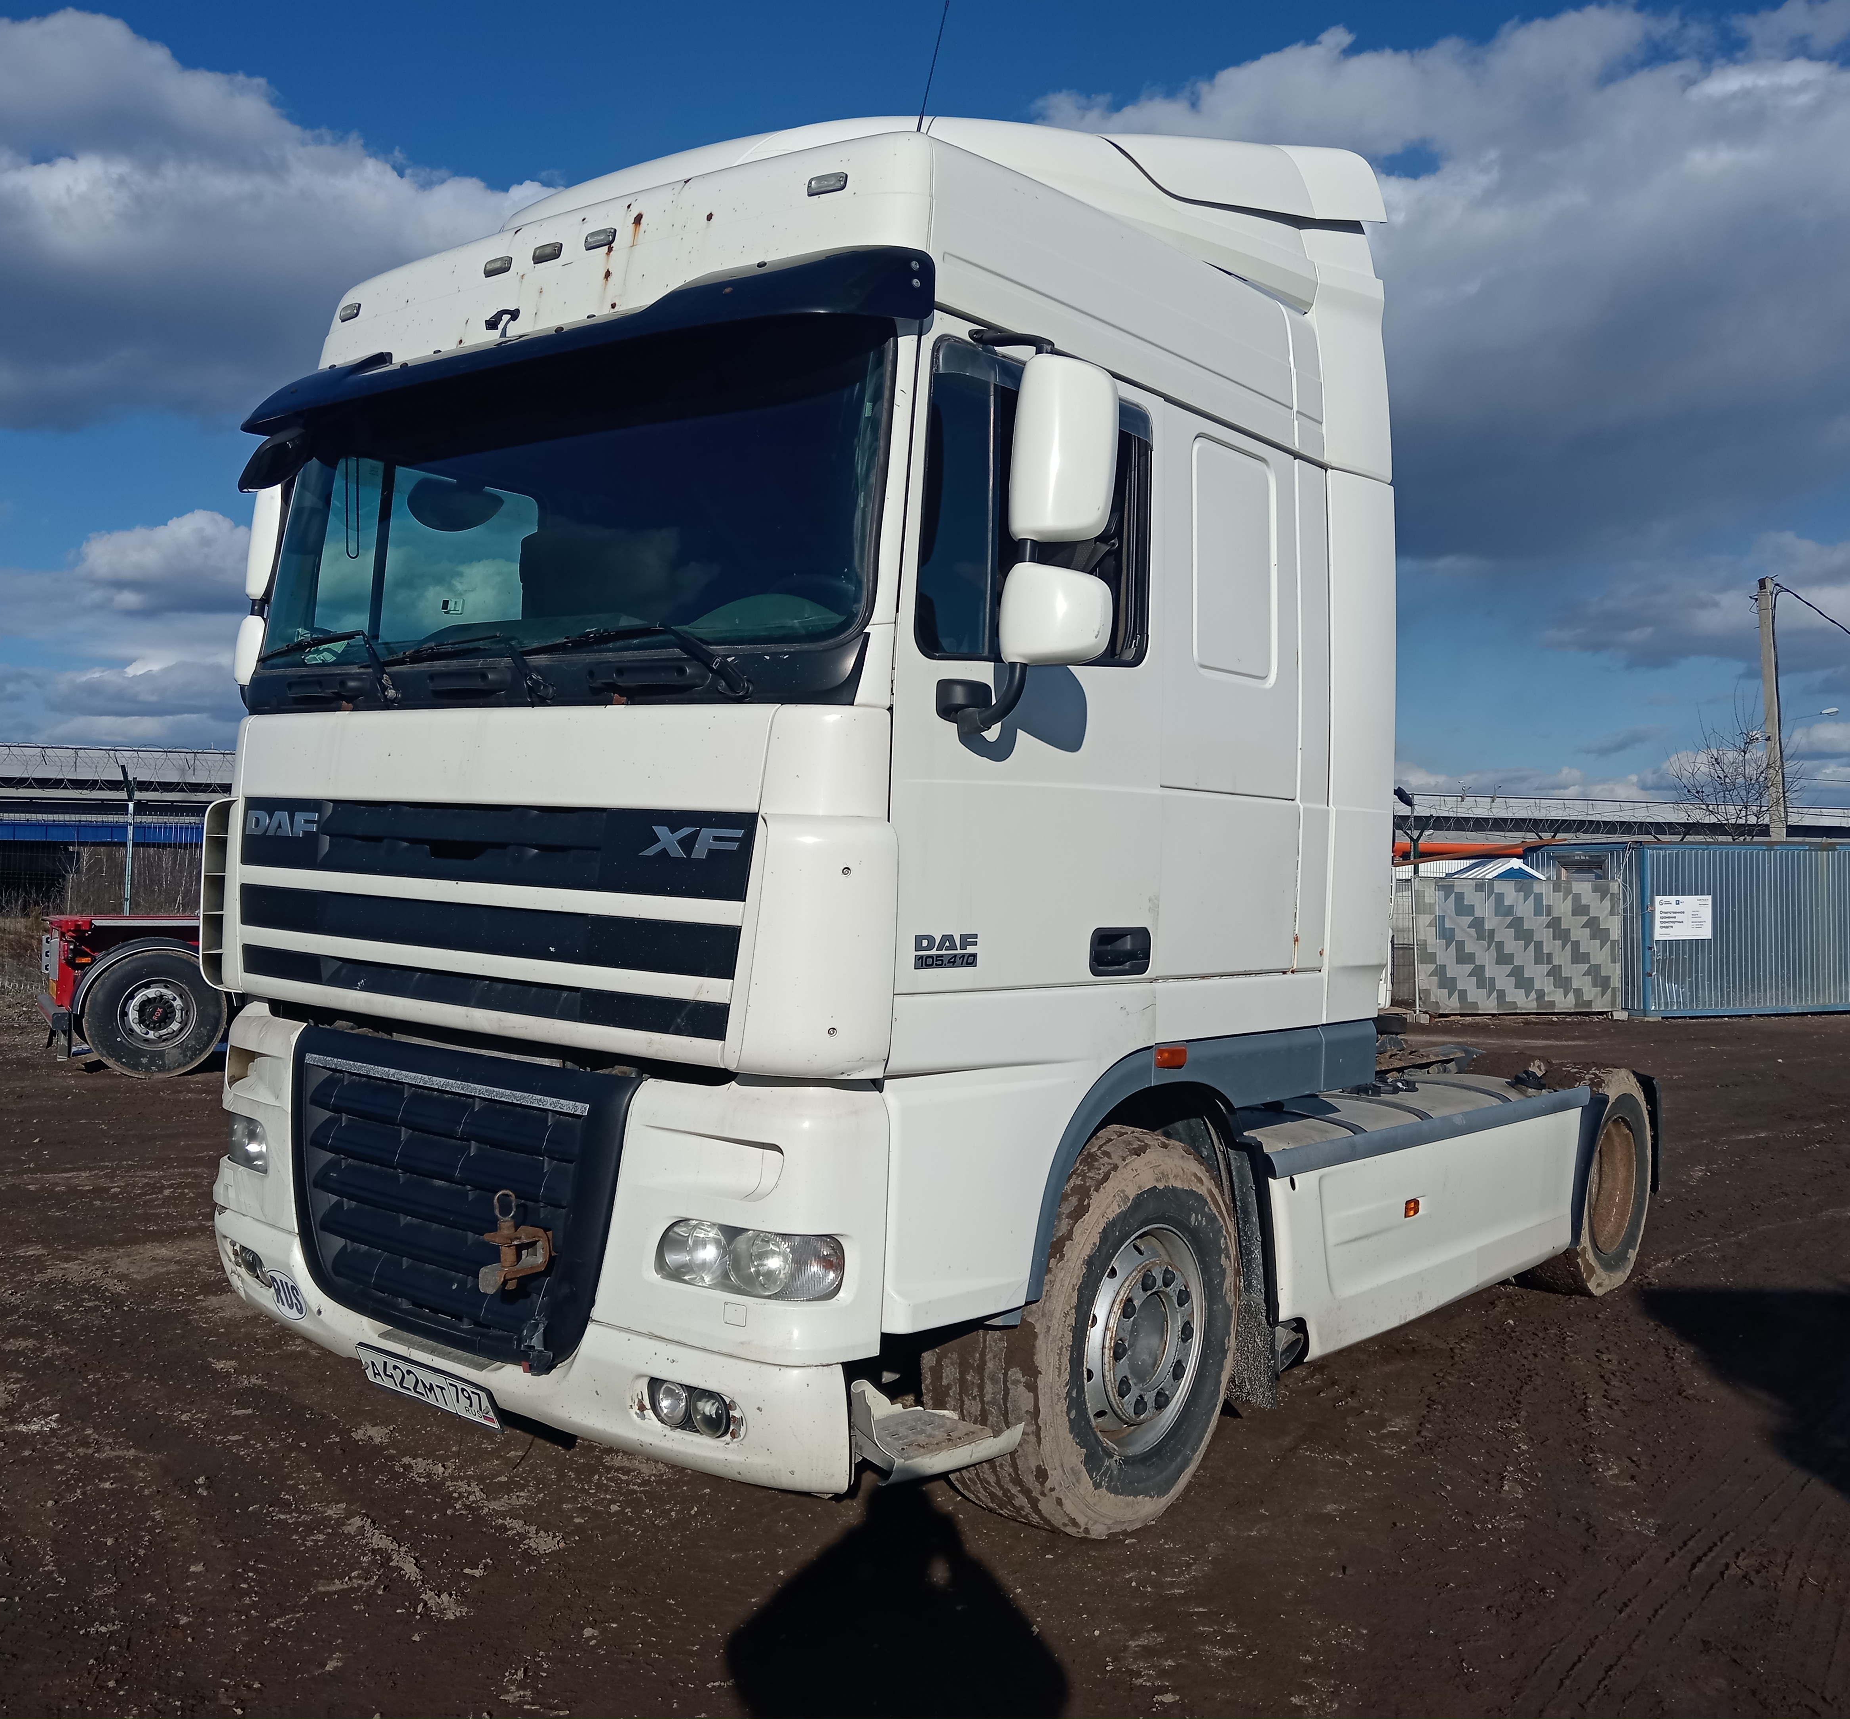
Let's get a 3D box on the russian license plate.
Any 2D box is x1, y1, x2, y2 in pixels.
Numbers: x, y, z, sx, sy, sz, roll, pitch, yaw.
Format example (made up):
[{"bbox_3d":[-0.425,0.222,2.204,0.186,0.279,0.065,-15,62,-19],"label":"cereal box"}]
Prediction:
[{"bbox_3d":[-1.211,1.289,4.374,0.525,0.118,0.020,3,22,39],"label":"russian license plate"}]

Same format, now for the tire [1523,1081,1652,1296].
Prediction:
[{"bbox_3d":[2.855,1.402,7.819,0.310,1.000,1.000,2,0,39],"label":"tire"}]

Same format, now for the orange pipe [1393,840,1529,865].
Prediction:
[{"bbox_3d":[9.268,-0.177,31.000,2.500,0.240,0.240,2,0,3],"label":"orange pipe"}]

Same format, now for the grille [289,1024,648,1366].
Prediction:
[{"bbox_3d":[-1.167,0.810,4.408,1.370,0.700,0.150,2,0,39],"label":"grille"}]

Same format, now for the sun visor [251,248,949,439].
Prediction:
[{"bbox_3d":[-0.979,-1.272,4.465,2.320,0.230,0.370,3,0,39],"label":"sun visor"}]

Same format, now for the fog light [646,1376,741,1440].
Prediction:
[{"bbox_3d":[-0.486,1.179,3.856,0.230,0.113,0.100,3,0,35],"label":"fog light"}]

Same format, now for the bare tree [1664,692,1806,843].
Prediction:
[{"bbox_3d":[13.597,-0.353,30.000,2.400,5.033,2.400,2,0,0],"label":"bare tree"}]

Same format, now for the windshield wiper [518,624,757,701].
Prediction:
[{"bbox_3d":[-0.688,-0.451,4.121,0.770,0.180,0.100,2,0,39],"label":"windshield wiper"}]

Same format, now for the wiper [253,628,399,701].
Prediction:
[{"bbox_3d":[-1.633,-0.515,4.851,0.790,0.200,0.110,3,0,39],"label":"wiper"}]

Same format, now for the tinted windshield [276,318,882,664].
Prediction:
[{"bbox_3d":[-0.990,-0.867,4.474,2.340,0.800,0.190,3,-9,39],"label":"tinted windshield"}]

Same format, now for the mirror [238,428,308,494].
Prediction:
[{"bbox_3d":[-1.870,-1.145,5.136,0.140,0.170,0.200,2,0,-21],"label":"mirror"}]

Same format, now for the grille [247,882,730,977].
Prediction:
[{"bbox_3d":[-1.153,0.162,4.327,1.930,0.112,0.080,3,0,39],"label":"grille"}]

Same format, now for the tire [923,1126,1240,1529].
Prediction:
[{"bbox_3d":[0.452,1.258,4.812,0.360,1.030,1.030,2,0,39],"label":"tire"}]

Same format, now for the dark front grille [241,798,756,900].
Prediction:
[{"bbox_3d":[-1.132,-0.039,4.405,2.000,0.195,0.080,2,0,39],"label":"dark front grille"}]

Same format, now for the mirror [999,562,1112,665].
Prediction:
[{"bbox_3d":[0.278,-0.499,3.649,0.215,0.205,0.140,3,0,39],"label":"mirror"}]

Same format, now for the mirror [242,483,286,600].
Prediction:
[{"bbox_3d":[-2.052,-0.988,5.559,0.120,0.420,0.235,2,0,-19],"label":"mirror"}]

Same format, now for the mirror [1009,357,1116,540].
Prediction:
[{"bbox_3d":[0.297,-0.879,3.824,0.235,0.420,0.120,2,0,21],"label":"mirror"}]

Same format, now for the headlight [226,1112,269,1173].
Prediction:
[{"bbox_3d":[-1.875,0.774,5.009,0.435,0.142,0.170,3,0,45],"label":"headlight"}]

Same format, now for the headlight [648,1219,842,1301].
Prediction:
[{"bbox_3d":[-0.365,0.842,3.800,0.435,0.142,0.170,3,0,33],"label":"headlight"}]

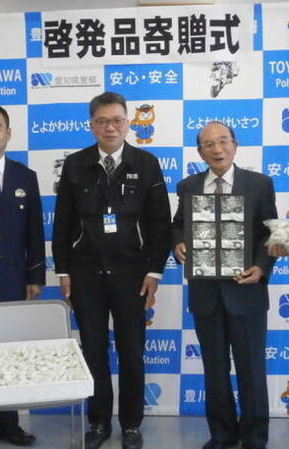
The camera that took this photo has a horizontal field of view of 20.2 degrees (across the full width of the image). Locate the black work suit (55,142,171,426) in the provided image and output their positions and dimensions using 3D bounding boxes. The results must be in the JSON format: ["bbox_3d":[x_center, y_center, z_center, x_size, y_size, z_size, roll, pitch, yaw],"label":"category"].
[{"bbox_3d":[-0.162,0.311,3.992,0.593,1.423,0.306,0,5,0],"label":"black work suit"}]

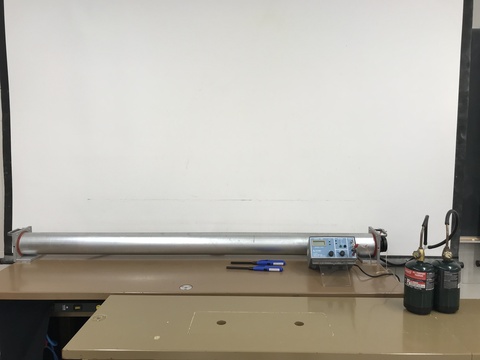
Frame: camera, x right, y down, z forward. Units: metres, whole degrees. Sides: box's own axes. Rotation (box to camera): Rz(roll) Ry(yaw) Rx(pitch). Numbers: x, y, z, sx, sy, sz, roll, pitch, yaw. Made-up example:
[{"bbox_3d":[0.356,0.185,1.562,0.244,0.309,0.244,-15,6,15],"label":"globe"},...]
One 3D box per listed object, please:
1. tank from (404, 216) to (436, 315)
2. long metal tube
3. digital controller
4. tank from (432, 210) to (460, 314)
[{"bbox_3d":[0.656,0.303,1.415,0.105,0.358,0.105,-7,10,-37],"label":"tank"},{"bbox_3d":[-0.229,0.325,1.986,1.800,0.115,0.115,0,8,3],"label":"long metal tube"},{"bbox_3d":[0.443,0.345,1.860,0.218,0.135,0.115,0,8,3],"label":"digital controller"},{"bbox_3d":[0.754,0.292,1.423,0.105,0.375,0.105,2,8,20],"label":"tank"}]

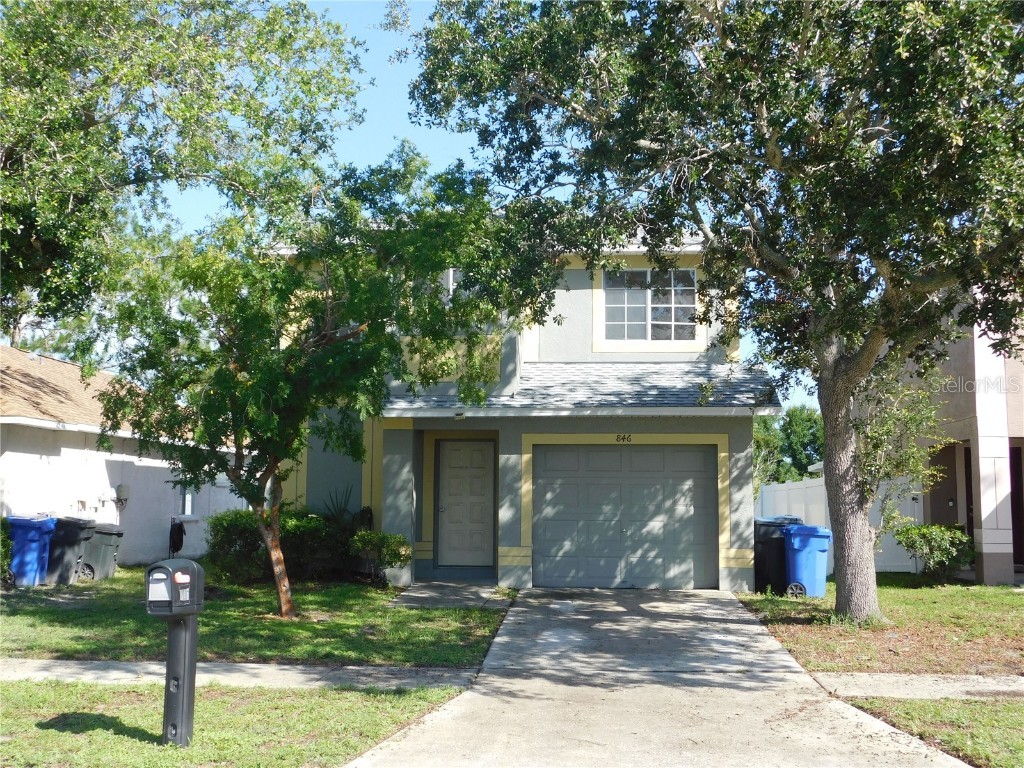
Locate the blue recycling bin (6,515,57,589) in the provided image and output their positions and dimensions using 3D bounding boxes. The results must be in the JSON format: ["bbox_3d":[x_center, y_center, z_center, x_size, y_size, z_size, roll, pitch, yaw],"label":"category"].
[{"bbox_3d":[-7.545,2.618,18.600,0.680,1.080,0.600,-1,-5,17],"label":"blue recycling bin"}]

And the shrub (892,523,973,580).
[{"bbox_3d":[7.285,2.859,20.500,1.300,0.980,1.150,0,-5,5],"label":"shrub"}]

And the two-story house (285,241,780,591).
[{"bbox_3d":[0.134,0.056,22.945,8.250,6.900,11.050,0,-5,5],"label":"two-story house"}]

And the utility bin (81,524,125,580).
[{"bbox_3d":[-7.086,2.828,20.400,0.650,0.980,0.570,0,-5,5],"label":"utility bin"}]

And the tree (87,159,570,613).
[{"bbox_3d":[-2.232,0.022,15.006,5.700,5.800,5.100,0,-5,5],"label":"tree"}]

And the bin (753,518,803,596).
[{"bbox_3d":[4.023,2.564,18.000,0.760,1.140,0.640,0,-5,5],"label":"bin"}]

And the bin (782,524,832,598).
[{"bbox_3d":[4.340,2.559,17.350,0.670,1.060,0.580,0,-5,5],"label":"bin"}]

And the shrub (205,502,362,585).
[{"bbox_3d":[-3.565,2.570,18.968,2.400,1.280,1.250,0,-5,5],"label":"shrub"}]

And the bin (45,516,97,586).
[{"bbox_3d":[-7.193,2.681,19.300,0.700,1.080,0.610,0,-5,8],"label":"bin"}]

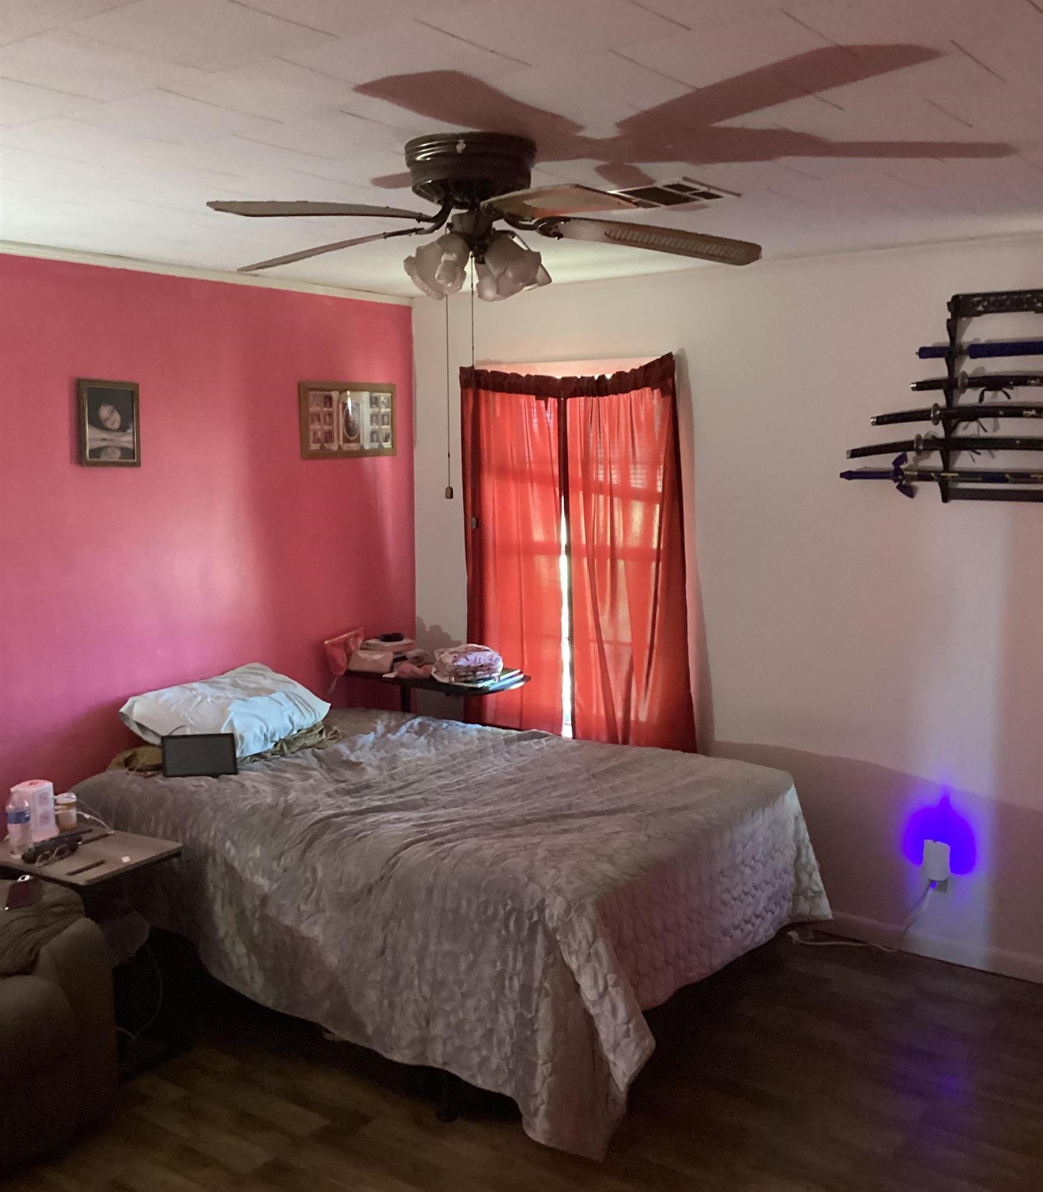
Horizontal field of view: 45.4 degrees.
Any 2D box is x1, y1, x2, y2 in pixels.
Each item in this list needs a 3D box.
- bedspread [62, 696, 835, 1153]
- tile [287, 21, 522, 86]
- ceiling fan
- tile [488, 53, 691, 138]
[{"bbox_3d":[-0.238,0.954,4.346,2.130,0.660,1.640,5,9,36],"label":"bedspread"},{"bbox_3d":[-0.194,-0.901,2.089,0.305,0.016,0.305,5,9,36],"label":"tile"},{"bbox_3d":[-0.124,-0.813,2.739,1.310,0.335,1.310,5,9,36],"label":"ceiling fan"},{"bbox_3d":[0.109,-0.923,2.241,0.305,0.016,0.305,5,9,36],"label":"tile"}]

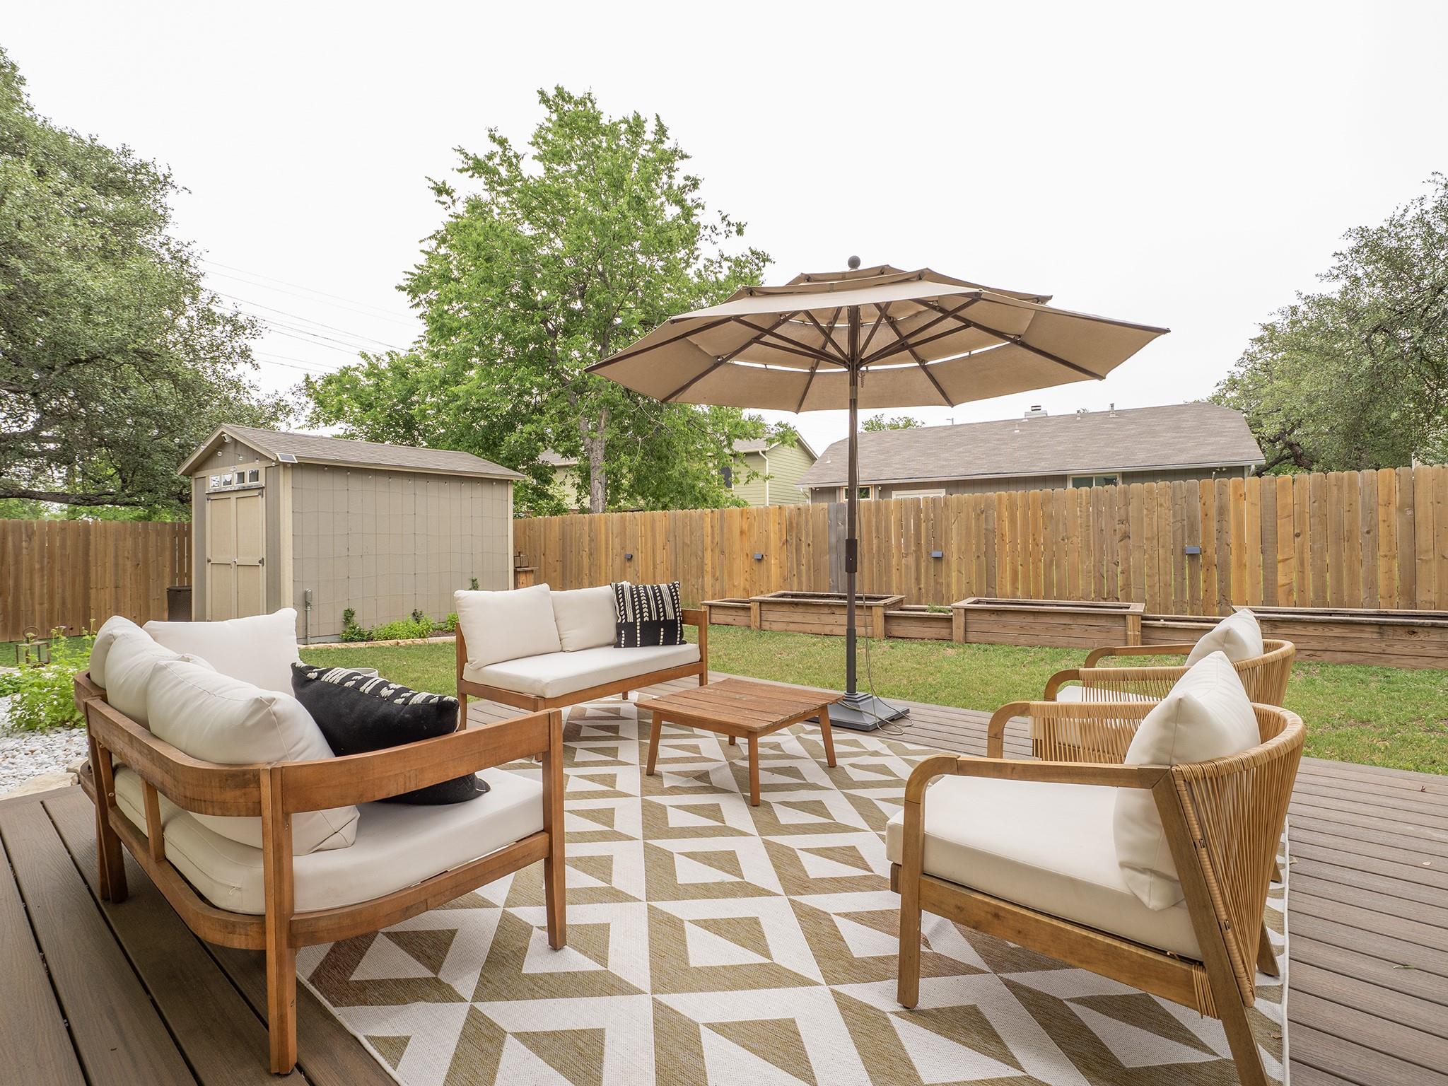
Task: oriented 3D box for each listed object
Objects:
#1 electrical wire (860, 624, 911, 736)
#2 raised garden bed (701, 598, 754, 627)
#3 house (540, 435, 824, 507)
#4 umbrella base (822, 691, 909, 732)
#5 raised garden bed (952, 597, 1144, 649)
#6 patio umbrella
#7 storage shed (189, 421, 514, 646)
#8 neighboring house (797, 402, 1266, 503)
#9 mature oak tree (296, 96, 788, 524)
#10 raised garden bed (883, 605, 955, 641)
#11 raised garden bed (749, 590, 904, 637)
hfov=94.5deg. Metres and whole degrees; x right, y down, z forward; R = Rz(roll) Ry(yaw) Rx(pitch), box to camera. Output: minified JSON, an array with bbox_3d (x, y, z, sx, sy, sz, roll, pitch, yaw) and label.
[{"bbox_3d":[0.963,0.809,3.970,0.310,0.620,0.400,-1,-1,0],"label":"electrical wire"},{"bbox_3d":[0.255,1.060,10.102,0.883,0.325,0.720,-1,-1,34],"label":"raised garden bed"},{"bbox_3d":[-1.584,-1.776,33.506,11.200,7.000,8.500,-1,-1,26],"label":"house"},{"bbox_3d":[0.787,1.017,4.166,0.530,0.125,0.530,-2,-1,39],"label":"umbrella base"},{"bbox_3d":[3.752,0.940,7.791,1.933,0.455,0.900,-1,-1,34],"label":"raised garden bed"},{"bbox_3d":[0.807,-0.363,4.187,3.300,2.880,3.300,-1,-1,0],"label":"patio umbrella"},{"bbox_3d":[-6.085,-0.129,11.268,3.200,3.050,3.950,-1,-1,33],"label":"storage shed"},{"bbox_3d":[7.929,-1.014,17.839,9.500,4.650,7.600,-1,-1,29],"label":"neighboring house"},{"bbox_3d":[-4.489,-4.915,16.574,11.600,12.750,10.500,-1,-1,0],"label":"mature oak tree"},{"bbox_3d":[2.599,1.021,8.520,0.864,0.325,0.720,-1,-1,34],"label":"raised garden bed"},{"bbox_3d":[1.443,0.996,9.349,2.007,0.455,0.900,-1,-1,34],"label":"raised garden bed"}]

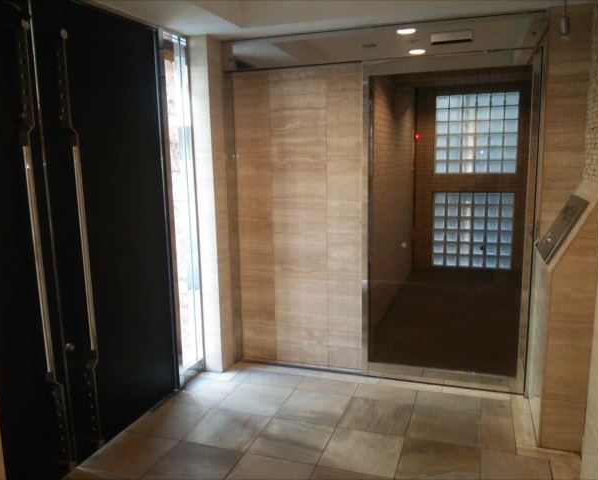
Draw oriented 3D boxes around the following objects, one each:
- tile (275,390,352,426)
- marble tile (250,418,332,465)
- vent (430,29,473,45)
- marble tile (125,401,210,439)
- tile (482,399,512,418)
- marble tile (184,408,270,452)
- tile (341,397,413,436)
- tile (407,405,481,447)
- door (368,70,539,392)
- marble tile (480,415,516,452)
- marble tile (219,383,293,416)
[{"bbox_3d":[0.098,1.057,3.496,0.400,0.020,0.407,2,11,19],"label":"tile"},{"bbox_3d":[-0.033,1.127,3.116,0.400,0.020,0.407,2,11,19],"label":"marble tile"},{"bbox_3d":[0.918,-1.227,3.341,0.240,0.066,0.060,2,11,19],"label":"vent"},{"bbox_3d":[-0.766,1.098,3.362,0.348,0.020,0.407,2,11,19],"label":"marble tile"},{"bbox_3d":[1.225,1.046,3.433,0.176,0.020,0.200,2,11,19],"label":"tile"},{"bbox_3d":[-0.411,1.112,3.244,0.400,0.020,0.407,2,11,19],"label":"marble tile"},{"bbox_3d":[0.476,1.072,3.369,0.400,0.020,0.407,2,11,19],"label":"tile"},{"bbox_3d":[0.855,1.087,3.242,0.400,0.020,0.407,2,11,19],"label":"tile"},{"bbox_3d":[0.939,-0.063,3.606,1.040,2.088,0.060,2,11,19],"label":"door"},{"bbox_3d":[1.129,1.098,3.150,0.178,0.020,0.407,2,11,19],"label":"marble tile"},{"bbox_3d":[-0.281,1.042,3.623,0.400,0.020,0.407,2,11,19],"label":"marble tile"}]

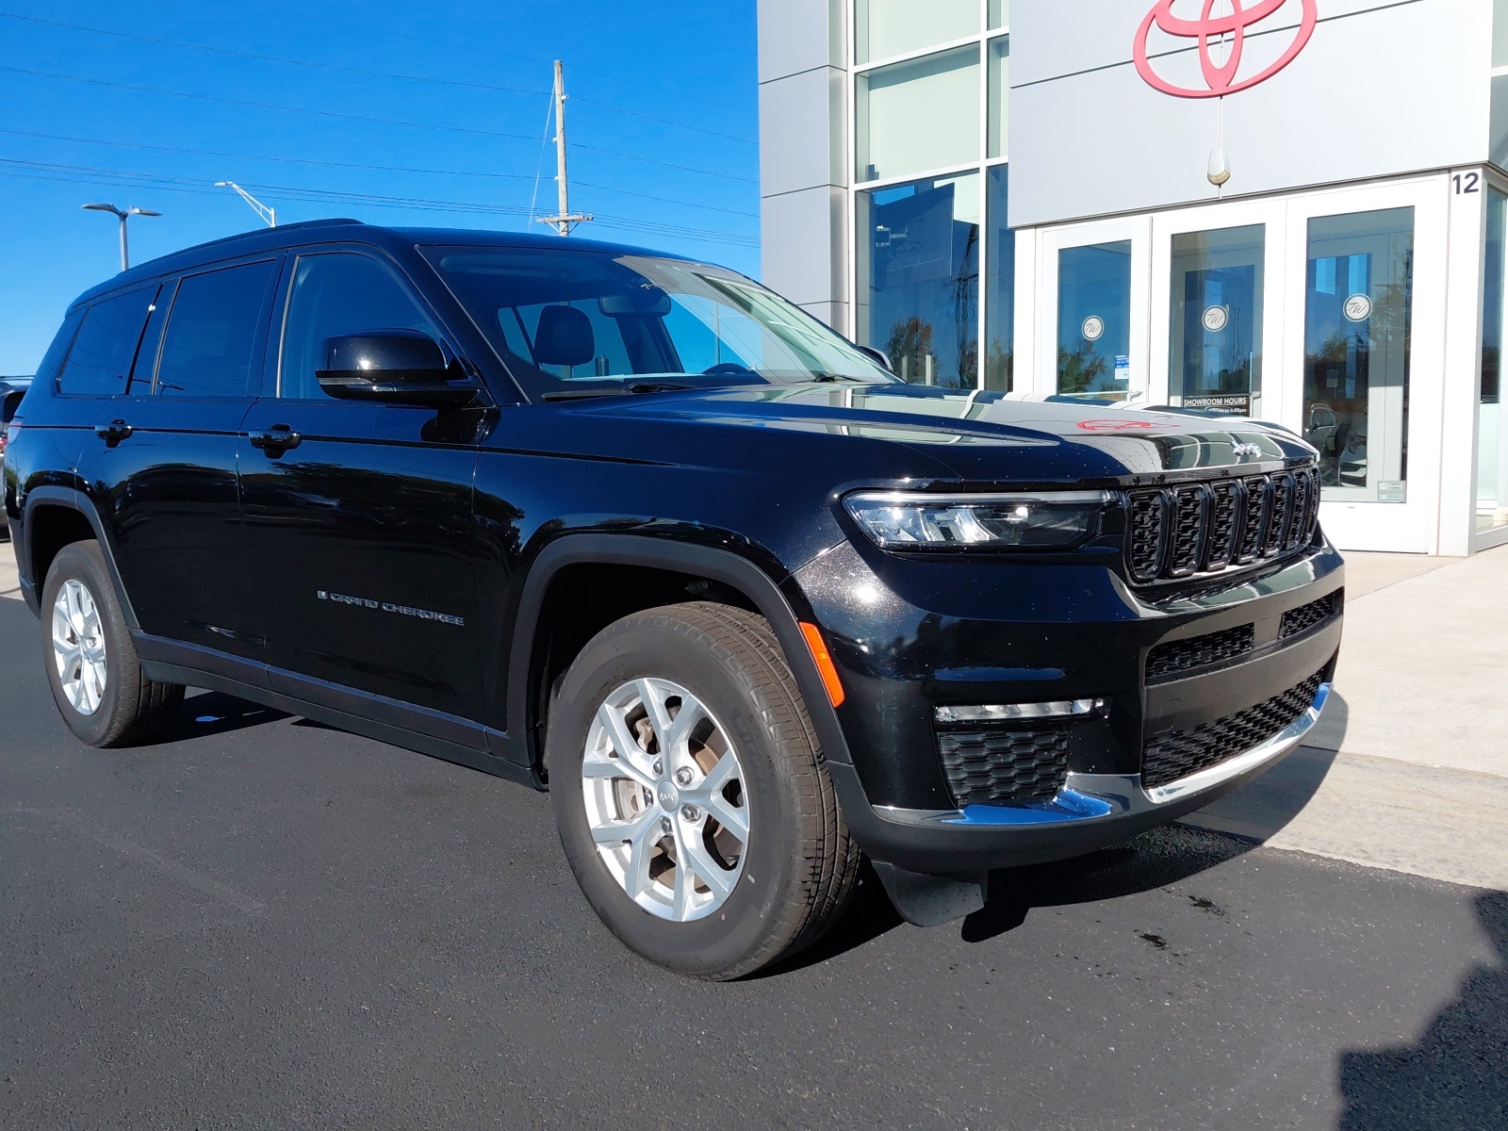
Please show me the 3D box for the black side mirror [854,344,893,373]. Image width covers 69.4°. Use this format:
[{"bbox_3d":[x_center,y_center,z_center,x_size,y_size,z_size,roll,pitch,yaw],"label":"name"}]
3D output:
[{"bbox_3d":[0.414,-0.738,4.050,0.218,0.178,0.257,4,9,39],"label":"black side mirror"}]

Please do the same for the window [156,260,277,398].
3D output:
[{"bbox_3d":[-1.802,-0.778,3.624,0.772,0.465,0.050,4,-12,39],"label":"window"}]

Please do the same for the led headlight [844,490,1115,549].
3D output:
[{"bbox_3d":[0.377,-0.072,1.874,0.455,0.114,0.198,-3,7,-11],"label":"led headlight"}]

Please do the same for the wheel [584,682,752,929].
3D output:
[{"bbox_3d":[-0.135,0.470,2.287,0.495,0.495,0.168,5,9,41],"label":"wheel"}]

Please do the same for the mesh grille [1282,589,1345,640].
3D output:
[{"bbox_3d":[1.337,0.109,2.640,0.069,0.069,0.455,4,8,36],"label":"mesh grille"}]

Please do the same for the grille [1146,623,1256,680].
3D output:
[{"bbox_3d":[0.863,0.167,2.103,0.455,0.069,0.069,-7,9,-43],"label":"grille"}]

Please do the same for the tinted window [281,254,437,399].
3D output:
[{"bbox_3d":[-1.129,-0.709,3.075,0.881,0.485,0.050,4,-12,39],"label":"tinted window"}]

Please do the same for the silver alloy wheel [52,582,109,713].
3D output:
[{"bbox_3d":[-2.506,0.299,4.189,0.495,0.495,0.168,4,9,39],"label":"silver alloy wheel"}]

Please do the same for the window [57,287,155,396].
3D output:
[{"bbox_3d":[-2.509,-0.849,4.202,0.713,0.406,0.050,3,-13,41],"label":"window"}]

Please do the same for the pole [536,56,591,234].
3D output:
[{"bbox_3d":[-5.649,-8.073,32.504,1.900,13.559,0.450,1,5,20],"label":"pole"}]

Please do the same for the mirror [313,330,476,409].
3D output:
[{"bbox_3d":[-0.848,-0.456,2.567,0.247,0.183,0.267,4,9,39],"label":"mirror"}]

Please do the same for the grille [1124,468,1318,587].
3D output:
[{"bbox_3d":[1.057,-0.105,2.351,0.119,0.208,1.327,4,9,39],"label":"grille"}]

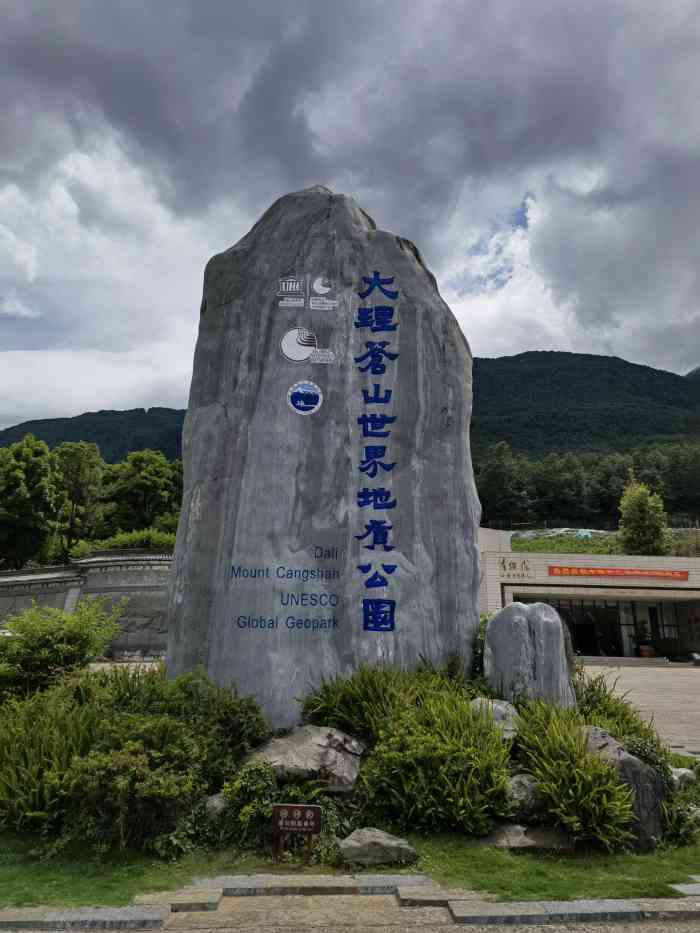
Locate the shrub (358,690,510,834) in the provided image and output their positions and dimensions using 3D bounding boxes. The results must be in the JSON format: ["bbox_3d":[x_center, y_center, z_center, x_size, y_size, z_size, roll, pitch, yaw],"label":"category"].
[{"bbox_3d":[0.791,2.722,6.733,1.400,1.080,1.100,0,-15,0],"label":"shrub"}]

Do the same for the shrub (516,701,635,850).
[{"bbox_3d":[2.023,2.711,6.529,1.020,1.080,0.950,0,-15,0],"label":"shrub"}]

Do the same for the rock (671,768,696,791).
[{"bbox_3d":[3.491,3.292,7.618,0.290,0.280,0.270,0,-15,0],"label":"rock"}]

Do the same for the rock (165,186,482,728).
[{"bbox_3d":[-0.354,-0.441,9.358,3.650,7.200,1.600,0,-15,0],"label":"rock"}]

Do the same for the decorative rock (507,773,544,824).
[{"bbox_3d":[1.554,2.979,6.408,0.360,0.460,0.380,0,-15,0],"label":"decorative rock"}]

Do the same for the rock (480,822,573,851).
[{"bbox_3d":[1.490,3.069,6.075,0.800,0.200,0.500,0,-15,0],"label":"rock"}]

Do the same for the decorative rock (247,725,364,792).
[{"bbox_3d":[-0.437,2.737,6.987,1.120,0.500,0.800,0,-15,0],"label":"decorative rock"}]

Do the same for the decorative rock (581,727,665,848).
[{"bbox_3d":[2.427,2.786,6.458,0.740,0.940,0.700,0,-15,0],"label":"decorative rock"}]

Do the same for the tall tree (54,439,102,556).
[{"bbox_3d":[-13.699,1.782,36.724,2.500,6.200,2.500,0,-15,0],"label":"tall tree"}]

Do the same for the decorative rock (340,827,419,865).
[{"bbox_3d":[0.214,2.932,5.666,0.600,0.260,0.420,0,-15,0],"label":"decorative rock"}]

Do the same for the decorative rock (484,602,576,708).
[{"bbox_3d":[2.058,2.255,8.300,1.080,1.350,0.800,0,-15,0],"label":"decorative rock"}]

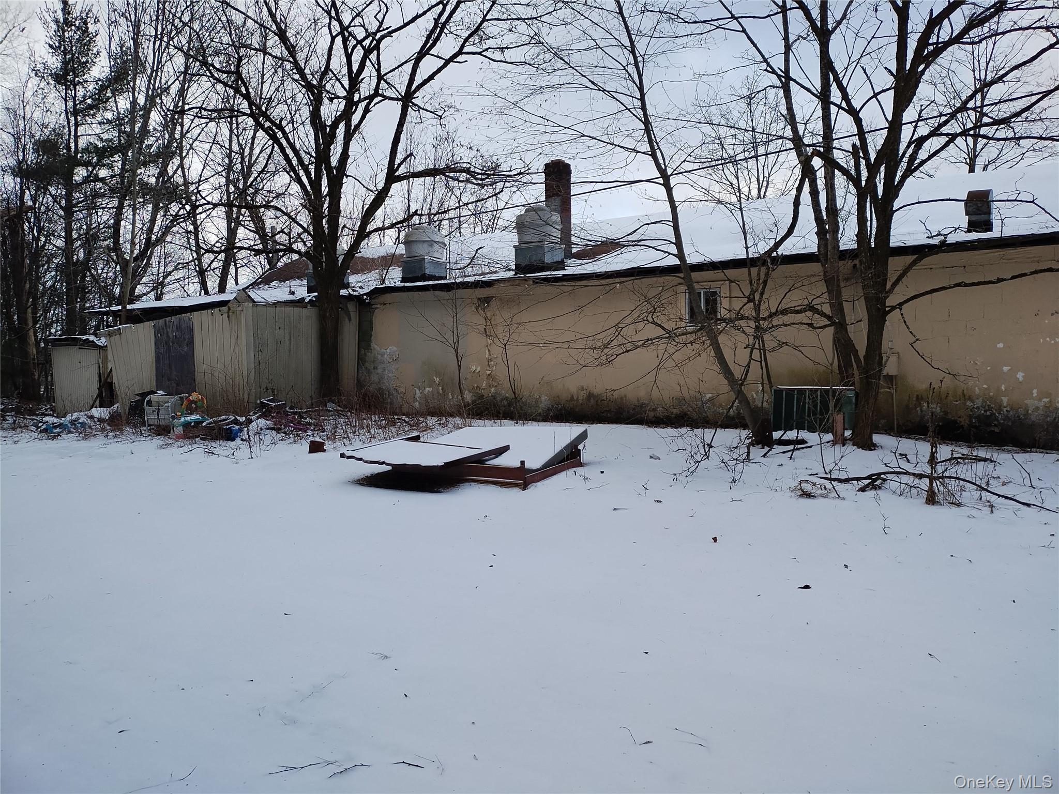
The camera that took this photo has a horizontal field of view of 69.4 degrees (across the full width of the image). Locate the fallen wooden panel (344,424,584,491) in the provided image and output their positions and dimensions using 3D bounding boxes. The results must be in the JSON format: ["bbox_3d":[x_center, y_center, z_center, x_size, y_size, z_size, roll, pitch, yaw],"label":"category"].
[{"bbox_3d":[-0.647,0.643,8.664,2.060,0.430,1.990,1,4,24],"label":"fallen wooden panel"}]

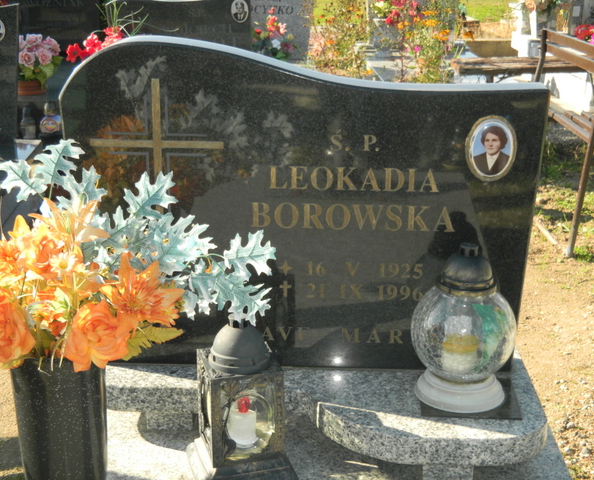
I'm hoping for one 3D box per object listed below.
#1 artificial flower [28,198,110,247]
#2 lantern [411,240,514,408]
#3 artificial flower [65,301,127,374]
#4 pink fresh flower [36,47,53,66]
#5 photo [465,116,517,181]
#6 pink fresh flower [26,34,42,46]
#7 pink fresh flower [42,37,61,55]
[{"bbox_3d":[-0.336,-0.024,1.500,0.112,0.072,0.085,-1,18,-5],"label":"artificial flower"},{"bbox_3d":[0.317,0.156,1.940,0.200,0.303,0.200,1,18,0],"label":"lantern"},{"bbox_3d":[-0.288,0.139,1.460,0.095,0.100,0.070,-1,3,-7],"label":"artificial flower"},{"bbox_3d":[-1.160,-0.843,4.670,0.080,0.085,0.065,1,18,0],"label":"pink fresh flower"},{"bbox_3d":[0.373,-0.175,1.950,0.098,0.130,0.013,2,18,2],"label":"photo"},{"bbox_3d":[-1.218,-0.922,4.700,0.075,0.060,0.065,-1,18,-6],"label":"pink fresh flower"},{"bbox_3d":[-1.135,-0.899,4.700,0.085,0.080,0.070,-12,22,-35],"label":"pink fresh flower"}]

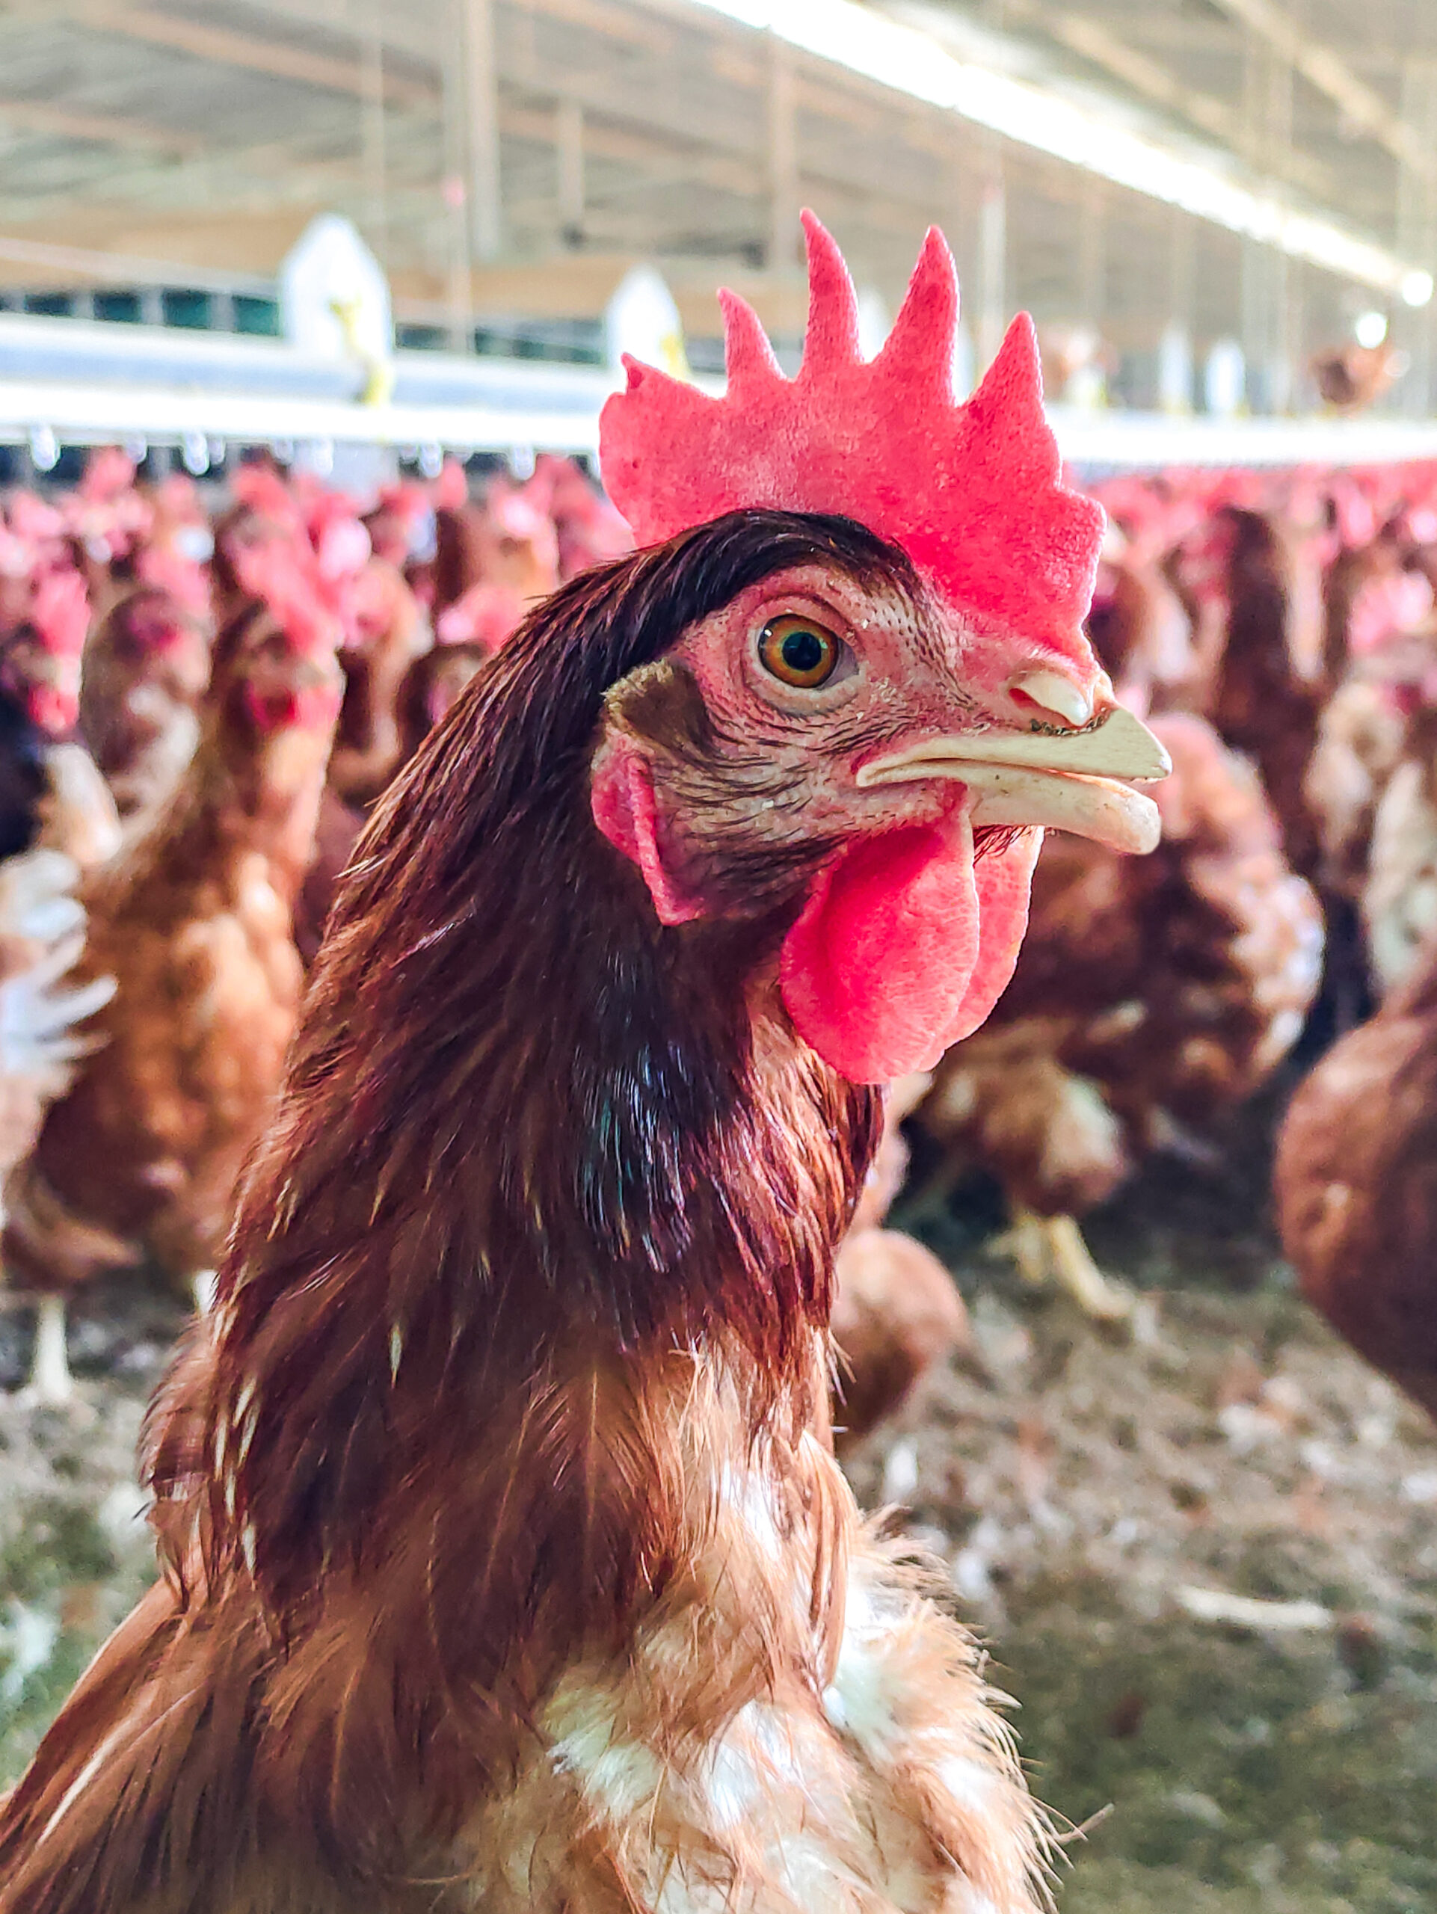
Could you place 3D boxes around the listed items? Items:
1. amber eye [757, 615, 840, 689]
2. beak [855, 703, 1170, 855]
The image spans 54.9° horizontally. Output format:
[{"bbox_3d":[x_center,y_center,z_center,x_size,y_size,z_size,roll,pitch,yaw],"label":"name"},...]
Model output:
[{"bbox_3d":[0.010,-0.038,0.174,0.011,0.009,0.007,3,19,9],"label":"amber eye"},{"bbox_3d":[0.037,-0.022,0.174,0.035,0.018,0.017,8,20,23],"label":"beak"}]

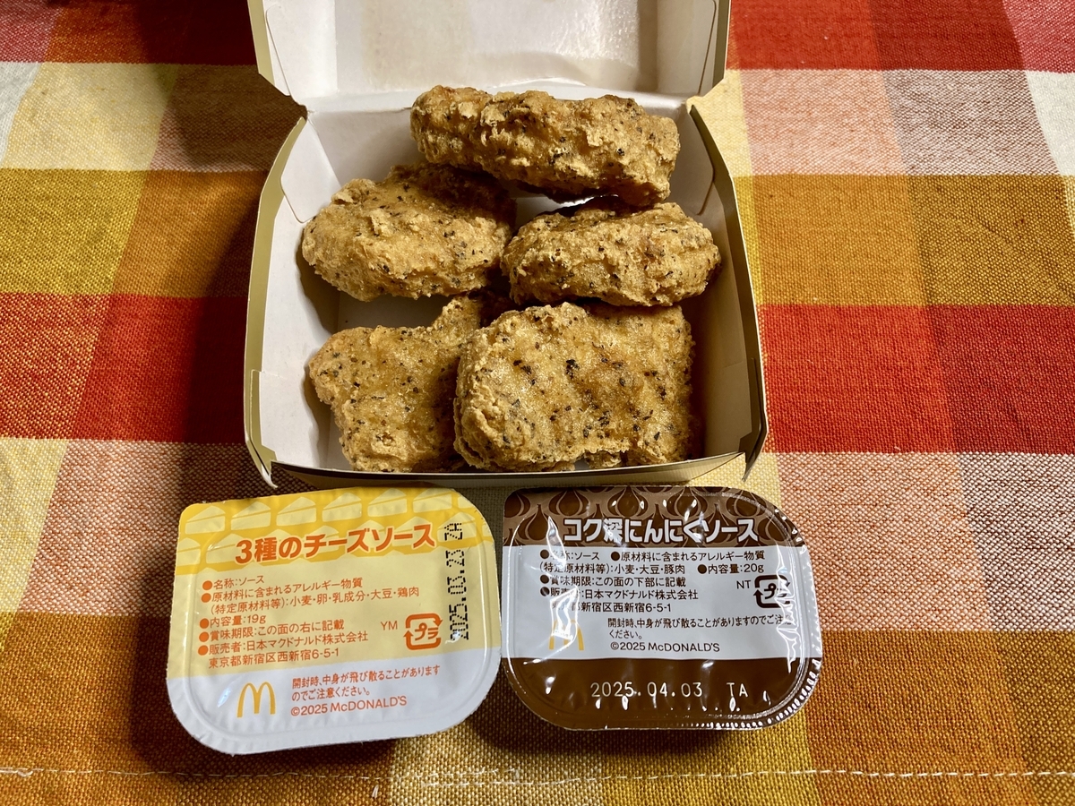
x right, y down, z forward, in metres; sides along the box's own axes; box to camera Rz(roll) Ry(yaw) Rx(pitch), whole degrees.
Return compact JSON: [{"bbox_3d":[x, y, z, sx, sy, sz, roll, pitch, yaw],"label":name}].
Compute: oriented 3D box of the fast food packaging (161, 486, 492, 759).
[{"bbox_3d":[-0.038,0.043,0.171,0.061,0.020,0.048,-4,64,-1],"label":"fast food packaging"}]

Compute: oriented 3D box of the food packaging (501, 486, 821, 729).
[{"bbox_3d":[0.024,0.042,0.175,0.060,0.018,0.047,0,64,1],"label":"food packaging"}]

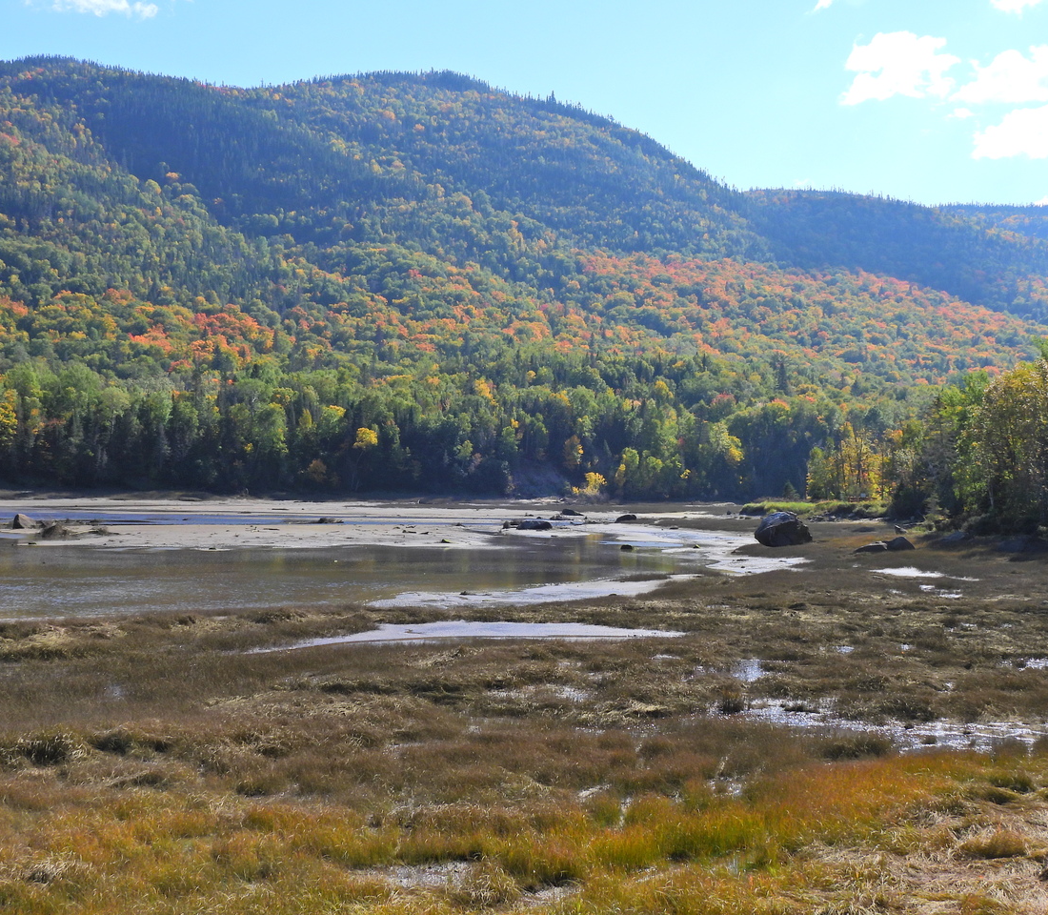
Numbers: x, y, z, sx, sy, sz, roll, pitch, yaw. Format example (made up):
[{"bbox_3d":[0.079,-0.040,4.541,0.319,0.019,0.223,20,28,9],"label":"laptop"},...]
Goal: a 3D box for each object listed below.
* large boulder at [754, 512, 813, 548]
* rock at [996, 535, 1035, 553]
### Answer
[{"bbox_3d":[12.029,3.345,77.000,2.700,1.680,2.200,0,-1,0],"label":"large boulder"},{"bbox_3d":[20.804,3.685,70.000,1.600,0.750,1.200,0,-1,0],"label":"rock"}]

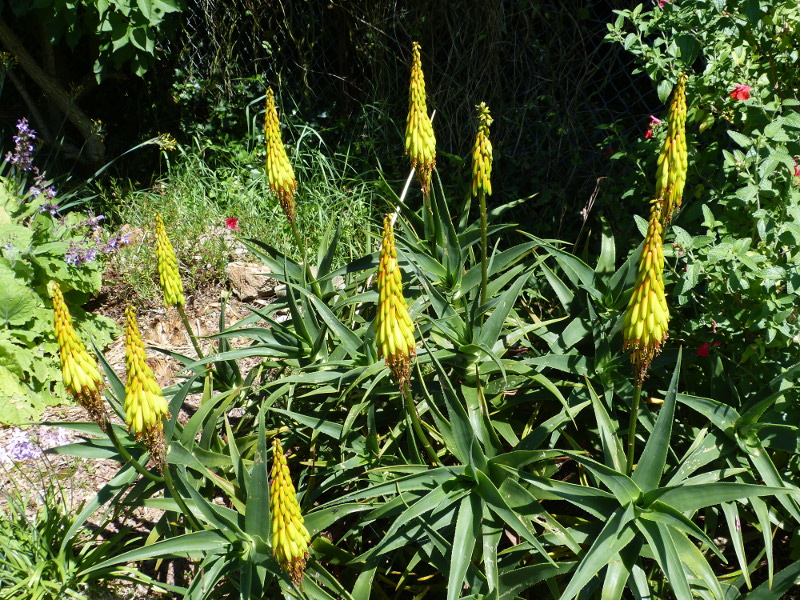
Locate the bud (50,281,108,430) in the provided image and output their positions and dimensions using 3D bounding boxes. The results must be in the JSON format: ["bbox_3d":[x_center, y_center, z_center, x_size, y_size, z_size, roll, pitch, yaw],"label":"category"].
[{"bbox_3d":[-0.559,0.100,1.700,0.066,0.278,0.064,-7,24,3],"label":"bud"}]

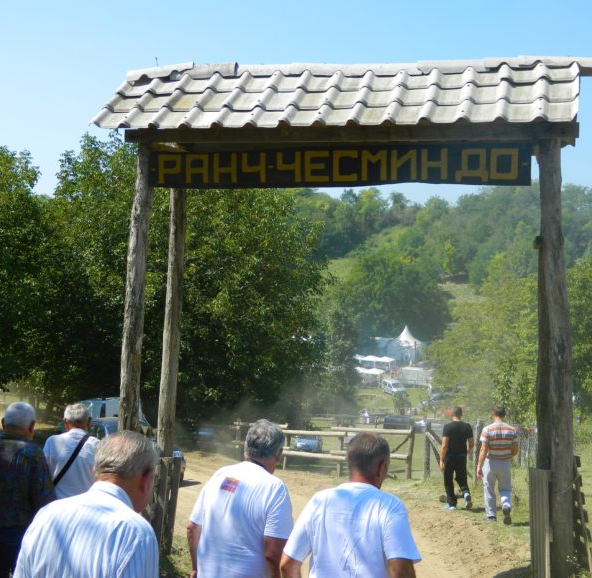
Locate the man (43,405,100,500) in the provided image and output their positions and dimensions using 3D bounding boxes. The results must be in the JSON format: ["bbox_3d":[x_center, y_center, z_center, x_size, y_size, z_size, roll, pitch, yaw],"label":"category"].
[{"bbox_3d":[-1.570,1.658,6.327,0.540,1.730,0.360,0,-5,5],"label":"man"}]

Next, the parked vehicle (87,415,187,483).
[{"bbox_3d":[-4.290,3.838,22.300,1.750,1.500,4.200,3,-6,-30],"label":"parked vehicle"}]

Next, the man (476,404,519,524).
[{"bbox_3d":[3.037,2.630,13.750,0.650,1.770,0.600,1,-6,-7],"label":"man"}]

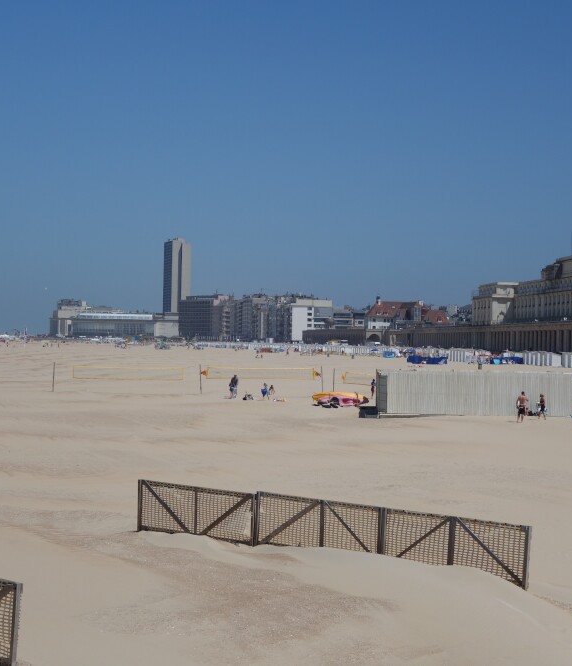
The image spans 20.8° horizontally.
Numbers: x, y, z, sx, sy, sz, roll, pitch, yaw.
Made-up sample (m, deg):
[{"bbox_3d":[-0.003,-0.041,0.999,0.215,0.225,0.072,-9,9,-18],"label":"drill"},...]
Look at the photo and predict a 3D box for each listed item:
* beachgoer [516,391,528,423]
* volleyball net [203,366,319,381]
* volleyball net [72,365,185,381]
[{"bbox_3d":[13.682,4.289,90.000,0.650,1.820,0.420,1,0,13],"label":"beachgoer"},{"bbox_3d":[-2.091,3.368,129.000,9.700,1.050,0.080,1,0,0],"label":"volleyball net"},{"bbox_3d":[-12.965,3.301,128.000,9.100,1.050,0.080,1,0,0],"label":"volleyball net"}]

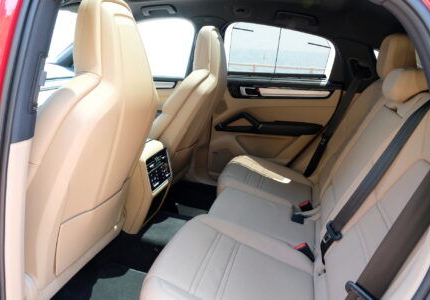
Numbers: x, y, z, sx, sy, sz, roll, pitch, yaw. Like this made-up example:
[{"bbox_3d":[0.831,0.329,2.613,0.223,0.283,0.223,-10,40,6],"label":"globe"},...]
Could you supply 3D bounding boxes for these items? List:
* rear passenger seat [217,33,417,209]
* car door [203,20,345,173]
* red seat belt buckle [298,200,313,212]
[{"bbox_3d":[0.479,-0.120,1.562,0.850,0.920,0.550,7,19,15],"label":"rear passenger seat"},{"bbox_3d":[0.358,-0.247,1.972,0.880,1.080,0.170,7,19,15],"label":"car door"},{"bbox_3d":[0.453,0.278,1.477,0.045,0.065,0.028,-20,10,22],"label":"red seat belt buckle"}]

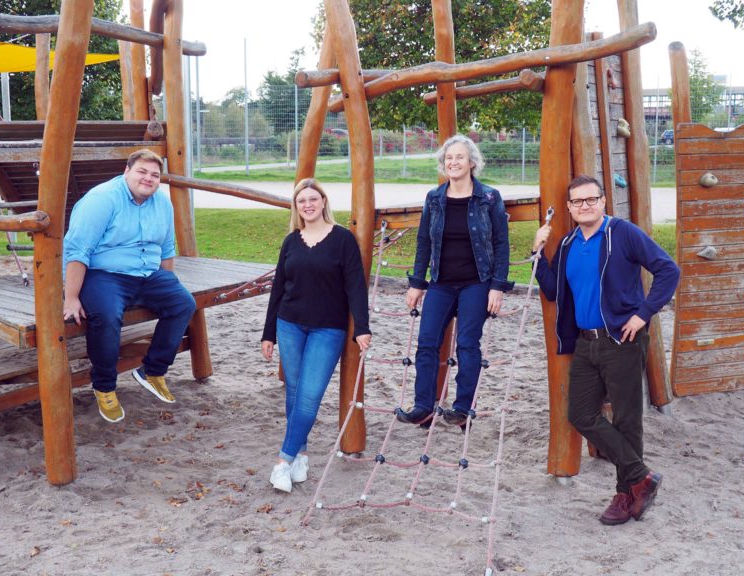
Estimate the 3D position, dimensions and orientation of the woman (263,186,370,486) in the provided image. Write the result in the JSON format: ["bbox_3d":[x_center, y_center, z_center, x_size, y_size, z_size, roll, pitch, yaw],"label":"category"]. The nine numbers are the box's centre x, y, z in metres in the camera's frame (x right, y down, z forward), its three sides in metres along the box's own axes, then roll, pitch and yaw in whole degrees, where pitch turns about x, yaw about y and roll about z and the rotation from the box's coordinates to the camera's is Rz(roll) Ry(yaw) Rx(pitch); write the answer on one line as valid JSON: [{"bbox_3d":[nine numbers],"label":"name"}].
[{"bbox_3d":[-0.299,0.252,5.170,0.560,1.640,0.400,1,9,8],"label":"woman"}]

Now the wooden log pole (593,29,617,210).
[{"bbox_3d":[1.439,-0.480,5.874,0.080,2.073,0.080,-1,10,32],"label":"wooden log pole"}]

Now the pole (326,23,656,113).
[{"bbox_3d":[0.595,-1.213,5.491,1.970,0.140,0.130,-6,4,29],"label":"pole"}]

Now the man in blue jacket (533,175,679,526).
[{"bbox_3d":[1.146,0.286,4.770,0.660,1.690,0.480,5,10,33],"label":"man in blue jacket"}]

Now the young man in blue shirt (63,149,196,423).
[{"bbox_3d":[-1.336,-0.008,5.380,0.660,1.450,0.740,-7,11,-38],"label":"young man in blue shirt"}]

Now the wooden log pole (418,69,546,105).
[{"bbox_3d":[0.762,-1.383,6.877,0.100,0.110,1.334,-5,7,-32],"label":"wooden log pole"}]

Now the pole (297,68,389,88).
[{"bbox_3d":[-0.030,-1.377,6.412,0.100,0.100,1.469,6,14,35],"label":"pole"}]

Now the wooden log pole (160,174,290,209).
[{"bbox_3d":[-1.083,-0.718,7.245,1.129,0.110,0.100,12,11,15],"label":"wooden log pole"}]

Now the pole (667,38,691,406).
[{"bbox_3d":[2.230,-0.474,7.078,0.170,2.572,0.160,-2,7,0],"label":"pole"}]

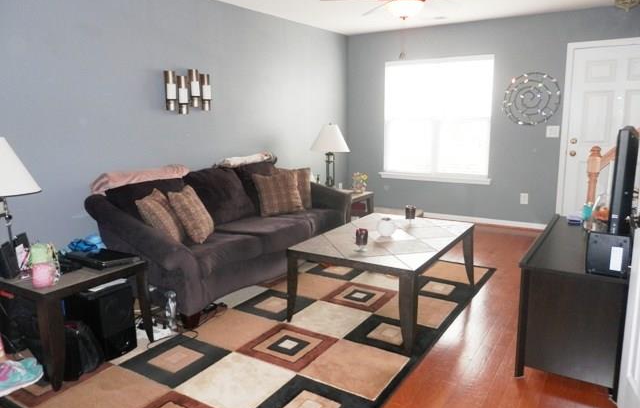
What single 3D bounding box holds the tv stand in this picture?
[{"bbox_3d":[1.578,0.521,2.803,0.465,0.635,1.312,6,13,34],"label":"tv stand"}]

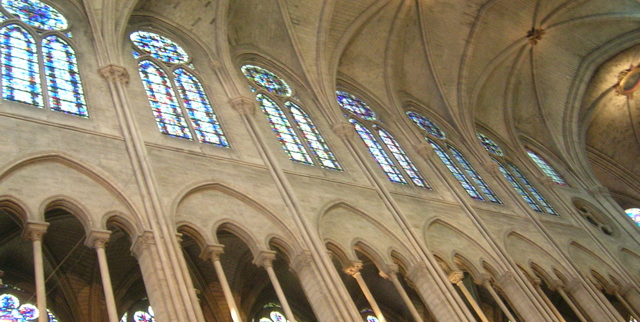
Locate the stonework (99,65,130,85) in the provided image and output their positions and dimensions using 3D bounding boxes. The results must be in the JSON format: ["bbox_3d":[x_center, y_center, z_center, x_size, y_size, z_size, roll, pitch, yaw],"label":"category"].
[{"bbox_3d":[-7.969,-3.310,25.093,1.050,0.550,0.600,12,-57,-37],"label":"stonework"}]

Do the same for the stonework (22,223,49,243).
[{"bbox_3d":[-7.672,1.930,17.443,0.550,0.500,0.550,12,-57,-37],"label":"stonework"}]

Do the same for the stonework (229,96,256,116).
[{"bbox_3d":[-3.397,-2.435,28.698,1.050,0.800,0.700,12,-57,-36],"label":"stonework"}]

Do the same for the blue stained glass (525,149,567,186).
[{"bbox_3d":[15.981,0.454,46.148,1.900,3.700,0.250,12,-57,-36],"label":"blue stained glass"}]

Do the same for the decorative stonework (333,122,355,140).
[{"bbox_3d":[1.171,-1.476,31.993,1.050,0.800,0.700,12,-57,-36],"label":"decorative stonework"}]

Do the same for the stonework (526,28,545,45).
[{"bbox_3d":[15.035,-8.682,45.151,1.000,0.550,1.000,-16,-44,-16],"label":"stonework"}]

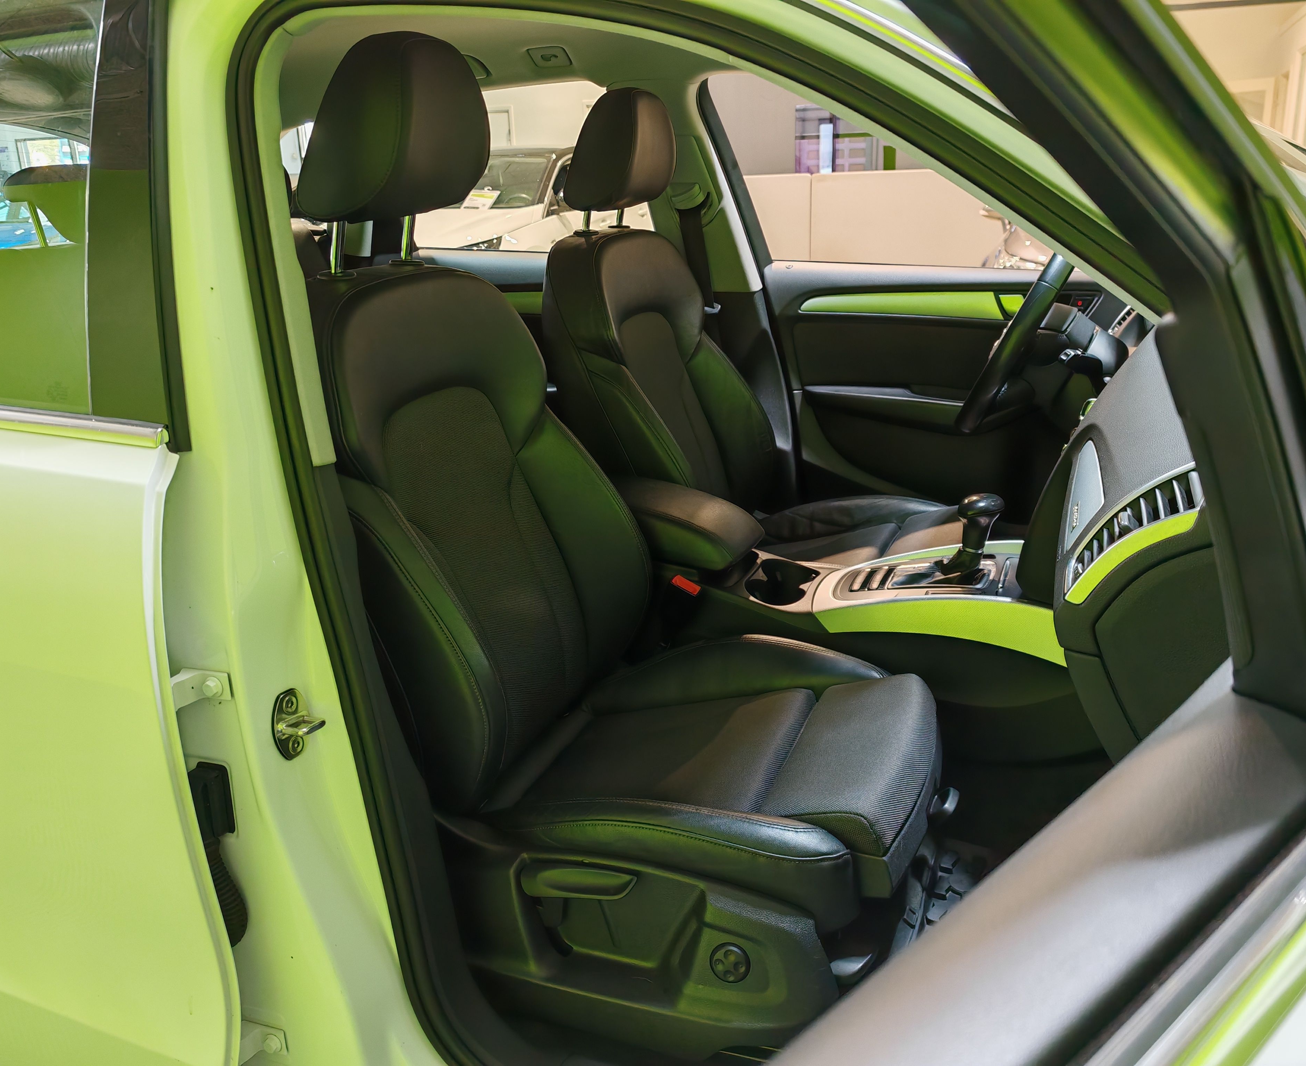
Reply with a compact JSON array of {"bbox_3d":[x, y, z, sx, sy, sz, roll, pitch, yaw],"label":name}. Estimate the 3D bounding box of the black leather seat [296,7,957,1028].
[{"bbox_3d":[-0.031,-0.023,1.388,0.800,1.120,0.550,6,20,20],"label":"black leather seat"}]

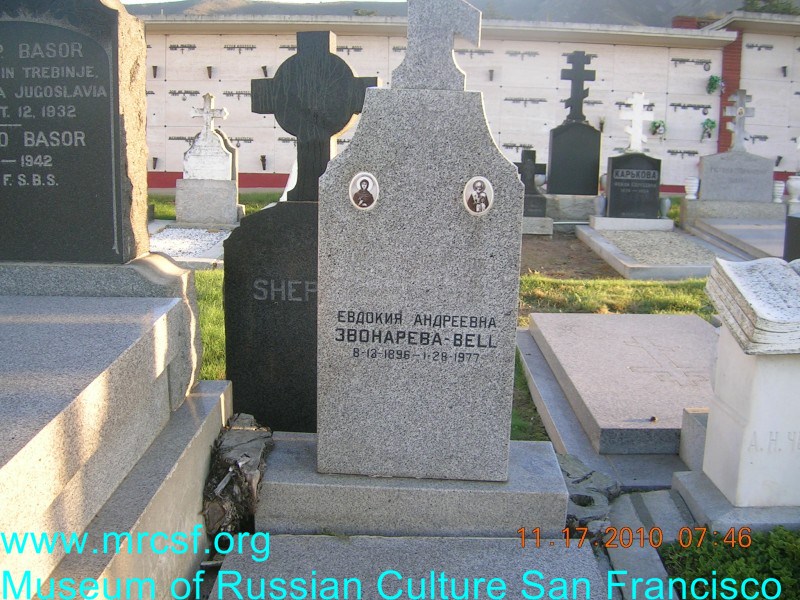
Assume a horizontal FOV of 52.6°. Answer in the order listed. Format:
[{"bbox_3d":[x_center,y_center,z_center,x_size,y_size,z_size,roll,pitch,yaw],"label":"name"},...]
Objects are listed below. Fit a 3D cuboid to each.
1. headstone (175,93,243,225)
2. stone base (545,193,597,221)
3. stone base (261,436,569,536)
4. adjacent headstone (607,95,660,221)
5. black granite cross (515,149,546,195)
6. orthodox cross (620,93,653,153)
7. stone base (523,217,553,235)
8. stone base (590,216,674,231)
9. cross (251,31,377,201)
[{"bbox_3d":[-1.963,-1.466,8.396,0.670,1.329,0.320,2,10,3],"label":"headstone"},{"bbox_3d":[1.998,-1.076,9.513,0.662,0.330,0.320,2,10,3],"label":"stone base"},{"bbox_3d":[0.036,0.577,2.550,0.915,0.157,0.367,2,14,2],"label":"stone base"},{"bbox_3d":[2.431,-1.491,8.373,0.517,1.282,0.170,2,10,3],"label":"adjacent headstone"},{"bbox_3d":[1.334,-1.321,8.374,0.344,0.471,0.160,2,10,3],"label":"black granite cross"},{"bbox_3d":[2.414,-1.812,8.293,0.336,0.610,0.120,2,10,3],"label":"orthodox cross"},{"bbox_3d":[1.315,-0.783,8.439,0.514,0.180,0.300,2,10,3],"label":"stone base"},{"bbox_3d":[2.427,-0.806,8.482,0.816,0.120,0.290,2,10,3],"label":"stone base"},{"bbox_3d":[-0.299,-0.655,2.917,0.456,0.599,0.130,2,10,6],"label":"cross"}]

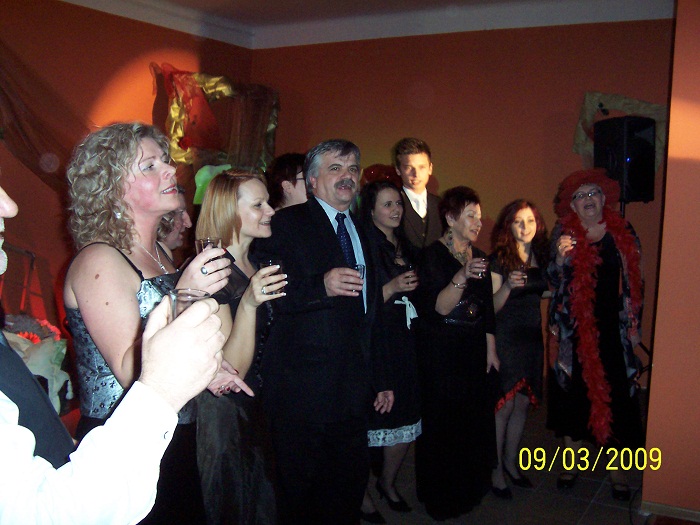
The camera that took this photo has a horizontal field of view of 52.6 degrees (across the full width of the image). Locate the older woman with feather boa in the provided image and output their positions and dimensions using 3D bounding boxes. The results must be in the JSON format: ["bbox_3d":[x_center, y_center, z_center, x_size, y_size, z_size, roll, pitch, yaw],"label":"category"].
[{"bbox_3d":[1.280,0.380,3.740,0.510,1.710,0.390,3,7,14],"label":"older woman with feather boa"}]

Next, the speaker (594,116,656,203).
[{"bbox_3d":[1.923,-0.706,4.950,0.340,0.590,0.320,-3,8,-30],"label":"speaker"}]

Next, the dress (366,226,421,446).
[{"bbox_3d":[0.178,0.370,3.450,0.410,1.070,0.310,-5,10,-43],"label":"dress"}]

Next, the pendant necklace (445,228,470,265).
[{"bbox_3d":[0.525,-0.077,3.400,0.140,0.165,0.120,-4,9,-39],"label":"pendant necklace"}]

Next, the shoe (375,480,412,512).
[{"bbox_3d":[0.230,1.190,3.600,0.225,0.115,0.085,7,9,38],"label":"shoe"}]

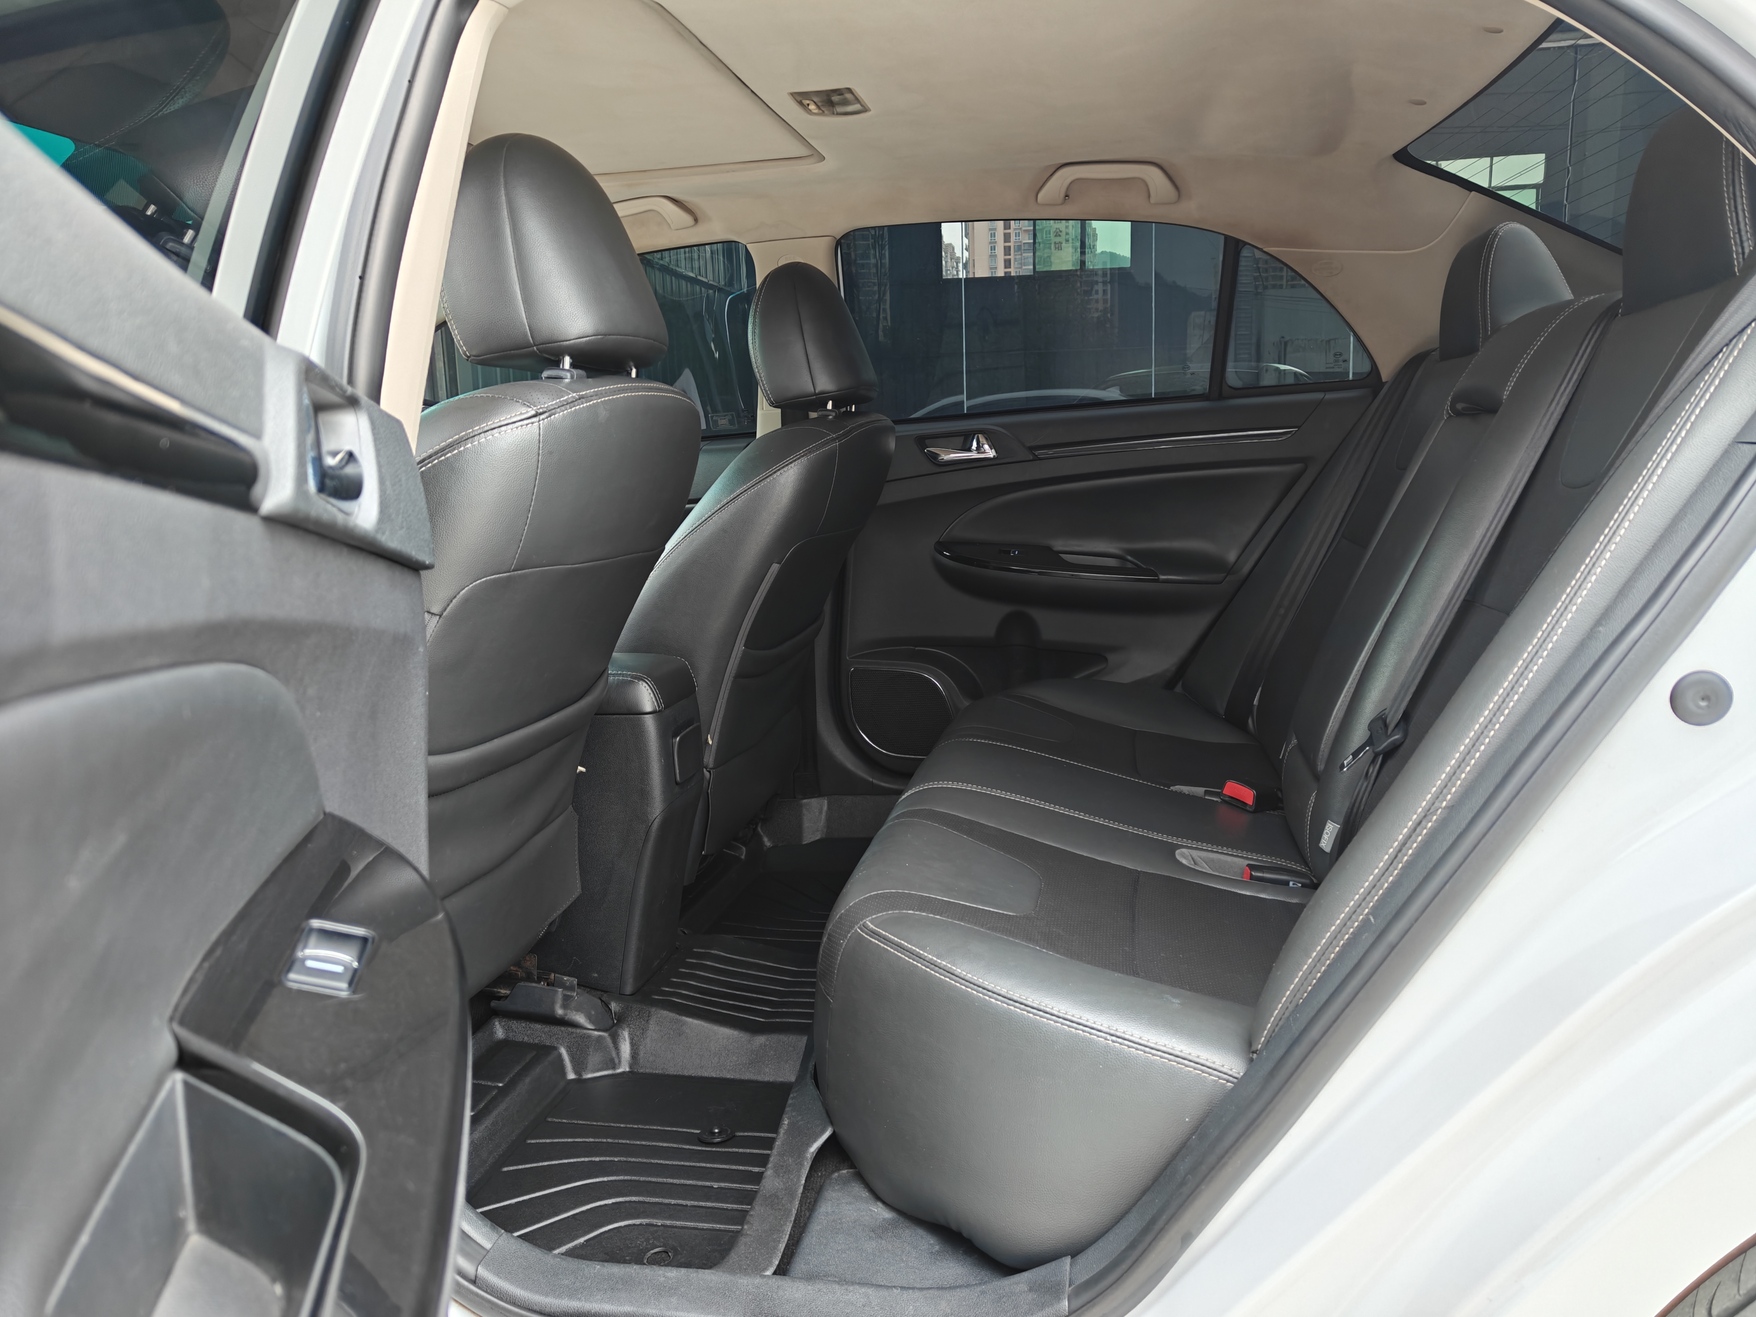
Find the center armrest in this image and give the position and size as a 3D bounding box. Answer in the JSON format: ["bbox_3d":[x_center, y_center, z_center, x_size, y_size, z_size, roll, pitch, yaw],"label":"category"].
[{"bbox_3d":[-0.407,0.028,1.656,0.300,0.066,0.165,1,11,12],"label":"center armrest"}]

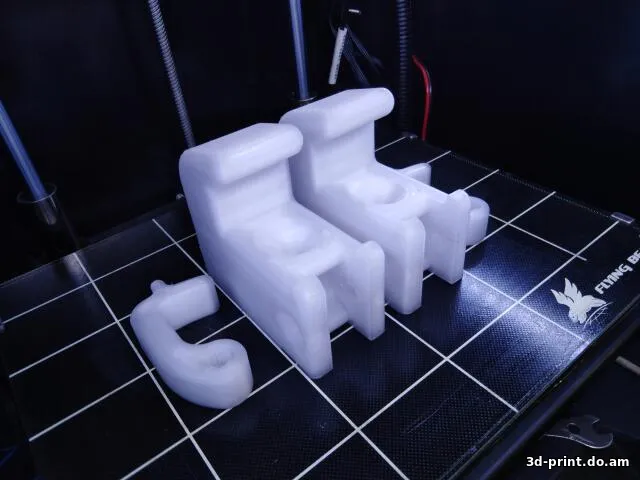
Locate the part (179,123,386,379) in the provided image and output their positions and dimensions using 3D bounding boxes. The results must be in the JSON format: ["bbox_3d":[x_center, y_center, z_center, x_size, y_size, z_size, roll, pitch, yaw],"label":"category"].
[{"bbox_3d":[-0.015,-0.001,0.185,0.037,0.066,0.081,-28,42,-27],"label":"part"}]

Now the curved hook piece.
[{"bbox_3d":[-0.048,0.035,0.181,0.037,0.018,0.065,-28,42,-27],"label":"curved hook piece"}]

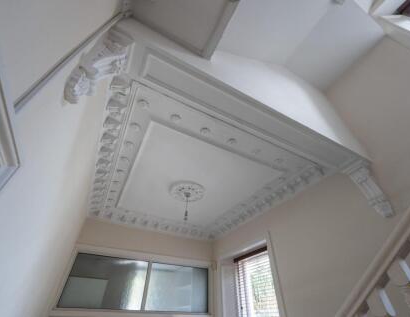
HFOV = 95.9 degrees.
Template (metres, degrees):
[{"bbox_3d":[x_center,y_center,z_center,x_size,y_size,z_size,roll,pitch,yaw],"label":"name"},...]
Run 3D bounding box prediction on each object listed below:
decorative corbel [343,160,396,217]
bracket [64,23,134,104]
[{"bbox_3d":[1.353,0.255,1.547,0.127,0.453,0.201,20,-44,-21],"label":"decorative corbel"},{"bbox_3d":[-0.452,-0.384,0.835,0.131,0.459,0.204,20,-44,-21],"label":"bracket"}]

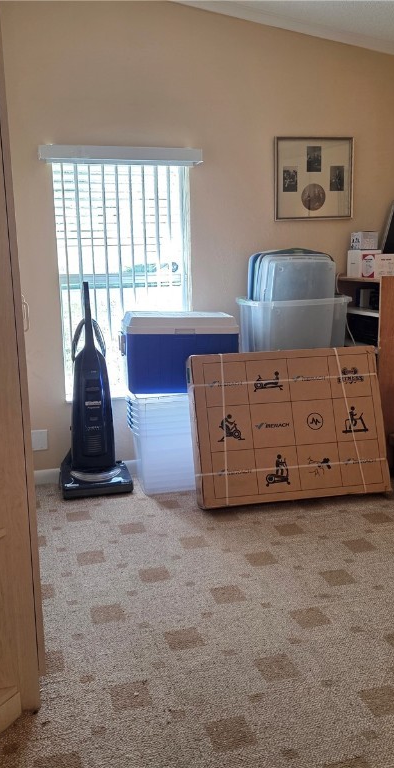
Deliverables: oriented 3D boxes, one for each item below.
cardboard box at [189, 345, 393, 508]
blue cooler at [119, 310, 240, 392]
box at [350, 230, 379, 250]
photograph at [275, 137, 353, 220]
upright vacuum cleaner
[{"bbox_3d":[0.467,0.212,3.485,0.976,0.744,0.157,-3,-7,-11],"label":"cardboard box"},{"bbox_3d":[-0.099,-0.175,3.646,0.605,0.390,0.370,-2,11,-8],"label":"blue cooler"},{"bbox_3d":[0.944,-0.805,3.833,0.105,0.095,0.110,-4,11,-16],"label":"box"},{"bbox_3d":[0.688,-1.186,3.929,0.497,0.457,0.025,-4,11,-16],"label":"photograph"},{"bbox_3d":[-0.564,0.025,3.614,0.365,1.110,0.310,-4,11,-15],"label":"upright vacuum cleaner"}]

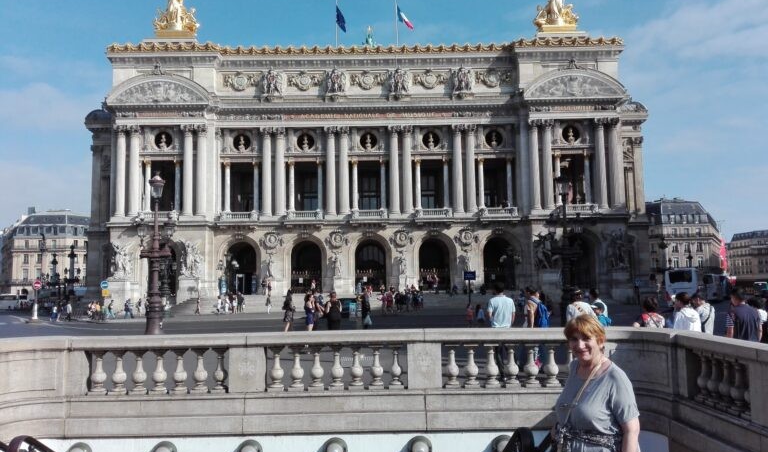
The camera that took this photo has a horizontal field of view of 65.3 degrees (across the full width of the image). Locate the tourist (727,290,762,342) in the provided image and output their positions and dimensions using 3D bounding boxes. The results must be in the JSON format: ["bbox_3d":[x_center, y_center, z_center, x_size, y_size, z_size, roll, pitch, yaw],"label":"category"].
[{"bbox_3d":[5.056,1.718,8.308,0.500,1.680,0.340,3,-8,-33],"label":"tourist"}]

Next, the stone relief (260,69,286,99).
[{"bbox_3d":[-13.267,-16.991,71.272,2.842,3.874,1.100,-1,-6,-2],"label":"stone relief"}]

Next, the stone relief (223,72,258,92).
[{"bbox_3d":[-16.999,-17.126,71.106,4.155,2.506,0.500,-1,-6,0],"label":"stone relief"}]

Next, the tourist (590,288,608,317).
[{"bbox_3d":[4.312,2.087,11.908,0.480,1.680,0.320,3,-8,-33],"label":"tourist"}]

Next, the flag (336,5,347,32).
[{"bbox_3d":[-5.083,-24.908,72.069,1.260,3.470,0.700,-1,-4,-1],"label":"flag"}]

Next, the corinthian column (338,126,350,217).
[{"bbox_3d":[-4.341,-6.017,65.833,1.320,9.740,1.300,-1,-5,-2],"label":"corinthian column"}]

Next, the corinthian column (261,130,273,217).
[{"bbox_3d":[-13.634,-6.319,69.741,1.400,10.461,1.400,-1,-6,0],"label":"corinthian column"}]

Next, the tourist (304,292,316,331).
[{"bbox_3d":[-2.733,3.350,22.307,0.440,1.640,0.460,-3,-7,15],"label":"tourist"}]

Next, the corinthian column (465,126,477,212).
[{"bbox_3d":[10.206,-6.691,70.482,1.477,10.525,1.477,-1,-6,-2],"label":"corinthian column"}]

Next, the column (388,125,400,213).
[{"bbox_3d":[1.248,-6.531,70.213,1.443,10.520,1.443,-1,-6,-2],"label":"column"}]

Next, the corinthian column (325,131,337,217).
[{"bbox_3d":[-6.246,-6.322,70.129,1.440,10.460,1.400,-1,-4,-1],"label":"corinthian column"}]

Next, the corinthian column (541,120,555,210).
[{"bbox_3d":[18.686,-6.991,68.046,1.400,10.461,1.400,-1,-6,0],"label":"corinthian column"}]

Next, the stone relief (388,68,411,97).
[{"bbox_3d":[1.784,-17.069,71.237,2.740,3.400,1.100,-1,-4,-1],"label":"stone relief"}]

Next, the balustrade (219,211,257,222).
[{"bbox_3d":[-15.714,-0.992,64.252,3.940,1.240,0.800,-1,-5,-2],"label":"balustrade"}]

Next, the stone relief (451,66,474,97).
[{"bbox_3d":[9.429,-17.362,71.949,2.895,3.849,1.100,-1,-6,-2],"label":"stone relief"}]

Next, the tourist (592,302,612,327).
[{"bbox_3d":[3.834,2.017,10.423,0.360,1.360,0.400,-1,-6,0],"label":"tourist"}]

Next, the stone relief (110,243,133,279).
[{"bbox_3d":[-28.825,3.817,65.902,2.500,4.123,1.300,-1,-6,0],"label":"stone relief"}]

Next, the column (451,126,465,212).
[{"bbox_3d":[8.715,-6.601,70.304,1.590,10.310,1.400,-1,-4,-1],"label":"column"}]

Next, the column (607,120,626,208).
[{"bbox_3d":[25.396,-6.738,65.360,1.400,9.700,1.400,-1,-5,-2],"label":"column"}]

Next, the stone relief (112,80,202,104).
[{"bbox_3d":[-24.359,-14.373,64.490,9.620,2.650,0.600,-1,-5,-2],"label":"stone relief"}]

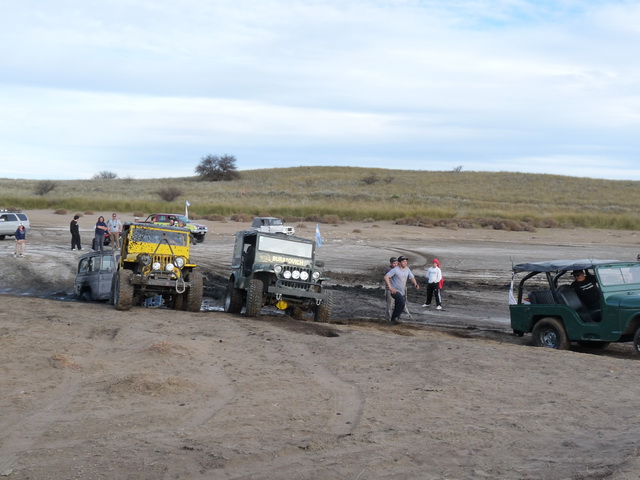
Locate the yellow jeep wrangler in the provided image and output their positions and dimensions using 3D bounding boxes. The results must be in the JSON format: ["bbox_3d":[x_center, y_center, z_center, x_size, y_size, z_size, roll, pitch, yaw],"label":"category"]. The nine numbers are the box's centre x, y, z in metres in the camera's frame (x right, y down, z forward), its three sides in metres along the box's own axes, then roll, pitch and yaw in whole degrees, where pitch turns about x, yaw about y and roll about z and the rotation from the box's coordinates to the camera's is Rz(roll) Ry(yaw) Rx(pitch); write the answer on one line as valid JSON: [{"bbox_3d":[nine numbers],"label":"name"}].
[{"bbox_3d":[-3.832,0.633,20.800,1.750,1.900,3.350,4,-1,-17],"label":"yellow jeep wrangler"}]

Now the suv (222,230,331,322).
[{"bbox_3d":[-1.016,0.808,20.500,1.730,1.870,3.400,6,-2,-20],"label":"suv"}]

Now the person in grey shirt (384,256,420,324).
[{"bbox_3d":[1.984,1.217,21.600,0.750,1.680,0.550,-3,5,-35],"label":"person in grey shirt"}]

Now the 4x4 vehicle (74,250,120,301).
[{"bbox_3d":[-5.595,1.159,25.400,1.650,1.750,3.500,-3,1,-36],"label":"4x4 vehicle"}]

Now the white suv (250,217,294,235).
[{"bbox_3d":[-3.310,-0.789,62.500,3.400,1.700,1.550,3,5,35],"label":"white suv"}]

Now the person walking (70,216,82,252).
[{"bbox_3d":[-11.591,-0.357,42.300,0.450,1.720,0.480,1,4,18],"label":"person walking"}]

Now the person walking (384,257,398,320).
[{"bbox_3d":[1.837,1.259,22.800,0.500,1.670,0.380,-2,4,-30],"label":"person walking"}]

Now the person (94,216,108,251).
[{"bbox_3d":[-10.463,-0.335,42.500,0.580,1.660,0.400,-1,4,-20],"label":"person"}]

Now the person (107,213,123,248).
[{"bbox_3d":[-9.826,-0.407,42.500,0.620,1.760,0.350,-1,4,-14],"label":"person"}]

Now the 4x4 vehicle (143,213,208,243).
[{"bbox_3d":[-8.621,-0.637,50.500,4.700,1.800,1.750,2,4,27],"label":"4x4 vehicle"}]

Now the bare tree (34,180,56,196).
[{"bbox_3d":[-40.208,-7.544,130.000,2.900,2.300,2.800,0,4,0],"label":"bare tree"}]

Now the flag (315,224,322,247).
[{"bbox_3d":[-0.023,-0.080,20.300,0.160,0.550,0.100,-7,4,0],"label":"flag"}]

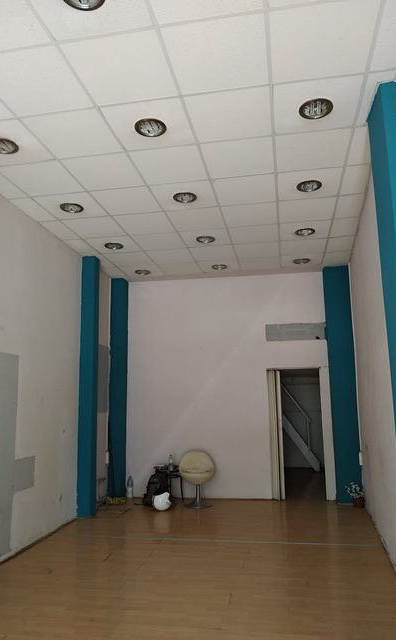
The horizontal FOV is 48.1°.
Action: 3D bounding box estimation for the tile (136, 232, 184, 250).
[{"bbox_3d":[-0.490,-1.034,5.752,0.576,0.020,0.576,-2,-10,11],"label":"tile"}]

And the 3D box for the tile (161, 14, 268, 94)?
[{"bbox_3d":[0.125,-1.562,2.625,0.576,0.020,0.576,-2,-10,11],"label":"tile"}]

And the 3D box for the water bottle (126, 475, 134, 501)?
[{"bbox_3d":[-1.010,2.535,6.711,0.105,0.360,0.105,-3,-10,9],"label":"water bottle"}]

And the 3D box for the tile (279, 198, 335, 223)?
[{"bbox_3d":[1.165,-1.202,4.840,0.576,0.020,0.576,-2,-10,11],"label":"tile"}]

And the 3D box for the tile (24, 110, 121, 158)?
[{"bbox_3d":[-0.941,-1.419,3.427,0.576,0.020,0.576,-2,-10,11],"label":"tile"}]

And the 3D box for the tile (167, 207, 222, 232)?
[{"bbox_3d":[-0.009,-1.148,5.029,0.600,0.030,0.600,-2,-10,11],"label":"tile"}]

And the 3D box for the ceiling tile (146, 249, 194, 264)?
[{"bbox_3d":[-0.383,-0.904,6.266,0.600,0.025,0.600,-3,-11,11],"label":"ceiling tile"}]

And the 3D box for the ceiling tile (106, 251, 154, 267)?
[{"bbox_3d":[-0.983,-0.877,6.366,0.600,0.025,0.600,-3,-11,11],"label":"ceiling tile"}]

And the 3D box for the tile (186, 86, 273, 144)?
[{"bbox_3d":[0.242,-1.466,3.196,0.600,0.030,0.600,-2,-10,11],"label":"tile"}]

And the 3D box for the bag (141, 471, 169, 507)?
[{"bbox_3d":[-0.623,2.439,6.489,0.325,0.467,0.244,-7,-11,30],"label":"bag"}]

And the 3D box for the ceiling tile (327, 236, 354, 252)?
[{"bbox_3d":[1.877,-1.021,5.862,0.380,0.030,0.600,-2,-10,11],"label":"ceiling tile"}]

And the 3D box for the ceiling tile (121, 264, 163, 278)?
[{"bbox_3d":[-0.868,-0.768,6.923,0.600,0.025,0.600,-3,-11,11],"label":"ceiling tile"}]

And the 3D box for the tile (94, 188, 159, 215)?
[{"bbox_3d":[-0.711,-1.221,4.567,0.600,0.030,0.600,-2,-10,11],"label":"tile"}]

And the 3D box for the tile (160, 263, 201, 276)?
[{"bbox_3d":[-0.268,-0.794,6.822,0.600,0.025,0.600,-3,-11,11],"label":"tile"}]

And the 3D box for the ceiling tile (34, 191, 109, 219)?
[{"bbox_3d":[-1.300,-1.196,4.678,0.600,0.030,0.600,-2,-10,11],"label":"ceiling tile"}]

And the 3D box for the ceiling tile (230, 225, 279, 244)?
[{"bbox_3d":[0.688,-1.070,5.485,0.600,0.030,0.590,-2,-10,11],"label":"ceiling tile"}]

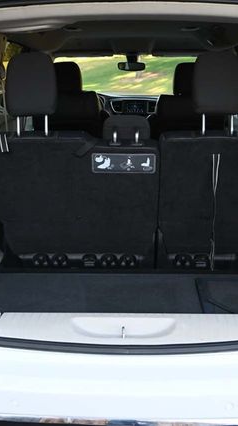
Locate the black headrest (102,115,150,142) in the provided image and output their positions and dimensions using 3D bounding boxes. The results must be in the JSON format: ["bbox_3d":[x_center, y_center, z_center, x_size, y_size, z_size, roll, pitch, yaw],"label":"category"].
[{"bbox_3d":[0.032,-0.363,2.255,0.195,0.120,0.110,0,14,1],"label":"black headrest"}]

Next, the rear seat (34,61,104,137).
[{"bbox_3d":[-0.363,-0.595,4.277,0.520,1.160,0.800,0,14,1],"label":"rear seat"}]

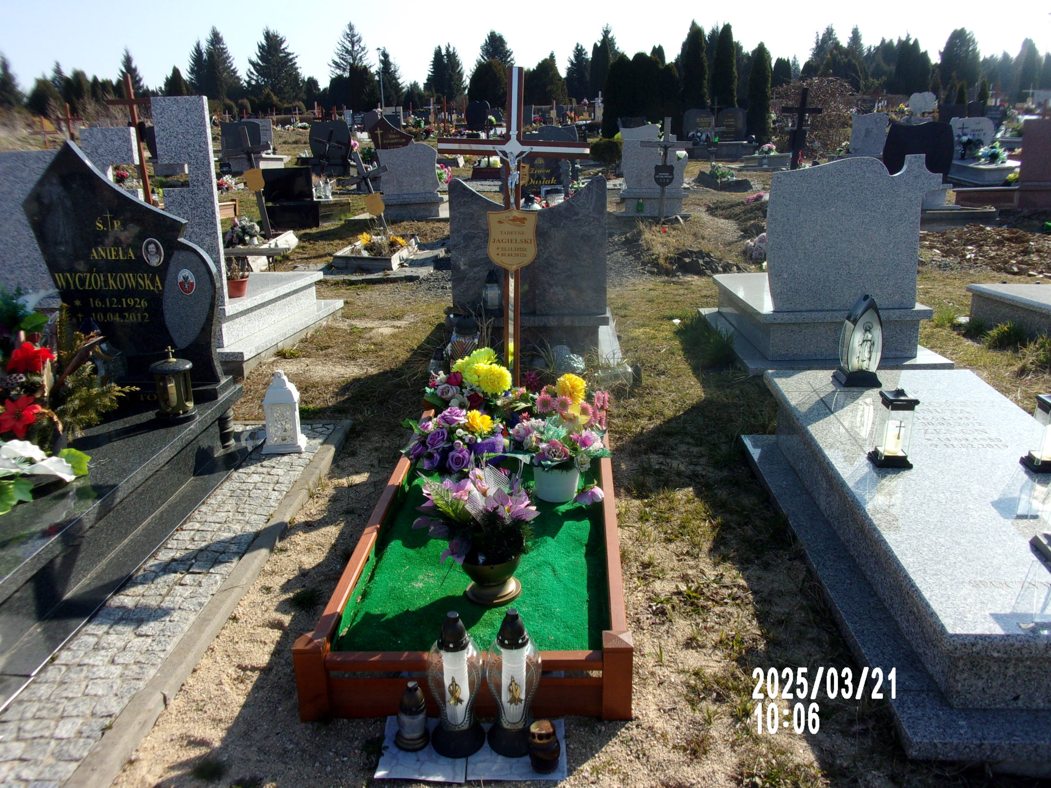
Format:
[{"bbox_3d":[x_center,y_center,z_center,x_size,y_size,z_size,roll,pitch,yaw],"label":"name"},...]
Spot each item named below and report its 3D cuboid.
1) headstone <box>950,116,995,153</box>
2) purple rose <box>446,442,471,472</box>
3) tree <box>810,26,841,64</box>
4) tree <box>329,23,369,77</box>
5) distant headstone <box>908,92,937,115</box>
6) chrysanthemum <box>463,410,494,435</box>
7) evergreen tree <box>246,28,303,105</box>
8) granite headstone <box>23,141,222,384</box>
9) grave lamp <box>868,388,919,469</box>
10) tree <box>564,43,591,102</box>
[{"bbox_3d":[8.061,-4.603,15.300,0.760,0.760,0.120,0,16,5],"label":"headstone"},{"bbox_3d":[-0.255,0.247,3.240,0.092,0.098,0.075,-3,16,-5],"label":"purple rose"},{"bbox_3d":[31.031,-33.388,87.904,3.600,8.793,3.600,0,19,3],"label":"tree"},{"bbox_3d":[-13.956,-26.237,68.000,3.600,7.200,3.600,-1,16,3],"label":"tree"},{"bbox_3d":[11.674,-8.535,25.000,0.845,0.642,0.100,-1,15,5],"label":"distant headstone"},{"bbox_3d":[-0.185,0.111,3.340,0.115,0.090,0.105,0,19,3],"label":"chrysanthemum"},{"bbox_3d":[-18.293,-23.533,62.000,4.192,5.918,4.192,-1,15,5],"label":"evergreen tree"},{"bbox_3d":[-1.797,-0.582,3.877,0.840,1.090,0.090,0,19,4],"label":"granite headstone"},{"bbox_3d":[1.182,0.098,2.739,0.112,0.245,0.112,-1,20,4],"label":"grave lamp"},{"bbox_3d":[3.696,-21.772,60.269,2.200,5.767,2.200,0,19,3],"label":"tree"}]

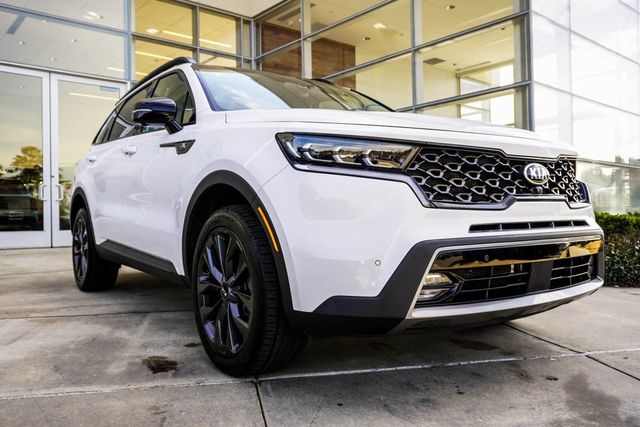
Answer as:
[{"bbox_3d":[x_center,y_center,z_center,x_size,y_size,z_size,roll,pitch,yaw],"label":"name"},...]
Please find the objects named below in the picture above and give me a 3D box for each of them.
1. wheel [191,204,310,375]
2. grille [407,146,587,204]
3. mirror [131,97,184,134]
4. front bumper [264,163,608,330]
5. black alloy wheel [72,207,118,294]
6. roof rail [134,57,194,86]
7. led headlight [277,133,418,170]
[{"bbox_3d":[-0.332,0.343,2.396,0.250,0.730,0.730,-1,1,-36],"label":"wheel"},{"bbox_3d":[0.834,-0.134,2.166,1.200,0.245,0.150,-1,1,-36],"label":"grille"},{"bbox_3d":[-0.873,-0.510,2.884,0.235,0.180,0.170,-1,1,-36],"label":"mirror"},{"bbox_3d":[0.712,0.129,2.347,1.880,0.630,0.600,-1,1,-36],"label":"front bumper"},{"bbox_3d":[-1.972,0.315,4.684,0.250,0.730,0.730,-1,1,-36],"label":"black alloy wheel"},{"bbox_3d":[-1.363,-1.005,4.163,0.060,0.090,1.850,-1,1,-36],"label":"roof rail"},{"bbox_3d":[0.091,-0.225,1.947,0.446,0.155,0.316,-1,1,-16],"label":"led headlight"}]

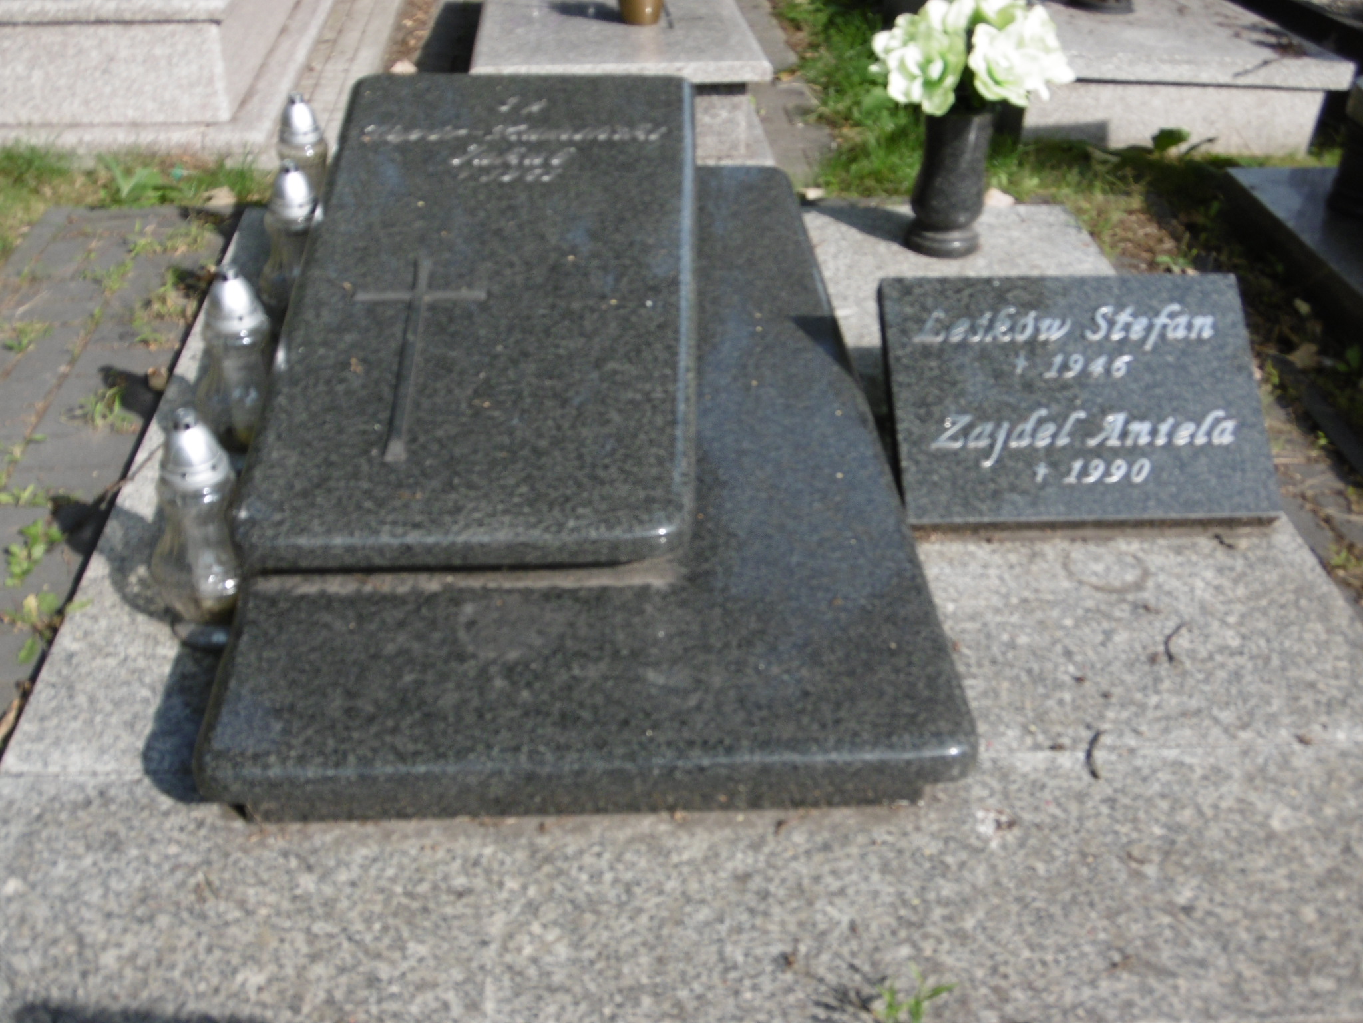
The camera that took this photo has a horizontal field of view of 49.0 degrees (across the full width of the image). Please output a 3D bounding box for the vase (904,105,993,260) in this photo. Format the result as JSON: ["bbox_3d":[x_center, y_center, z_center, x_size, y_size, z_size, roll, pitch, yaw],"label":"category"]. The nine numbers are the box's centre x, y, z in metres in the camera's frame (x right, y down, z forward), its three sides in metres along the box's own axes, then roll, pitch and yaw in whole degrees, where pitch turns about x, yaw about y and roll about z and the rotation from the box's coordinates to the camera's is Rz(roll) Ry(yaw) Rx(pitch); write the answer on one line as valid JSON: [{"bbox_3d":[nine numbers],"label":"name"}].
[{"bbox_3d":[0.533,-0.673,2.996,0.146,0.290,0.146,-1,34,-4],"label":"vase"}]

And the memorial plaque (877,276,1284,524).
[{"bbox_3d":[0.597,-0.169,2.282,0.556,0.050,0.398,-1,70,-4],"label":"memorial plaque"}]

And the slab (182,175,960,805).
[{"bbox_3d":[-0.149,-0.287,2.280,0.856,0.415,1.717,-1,34,-4],"label":"slab"}]

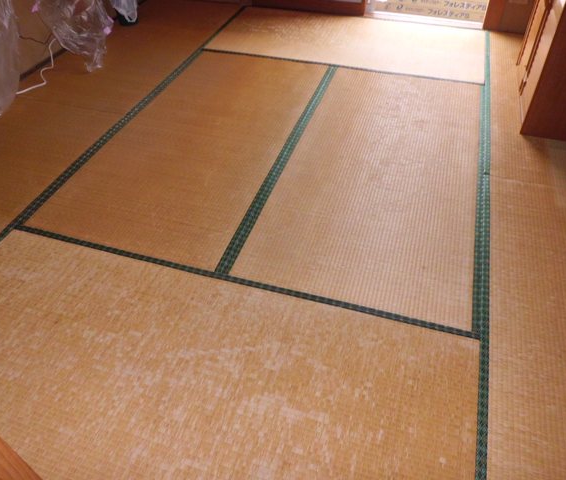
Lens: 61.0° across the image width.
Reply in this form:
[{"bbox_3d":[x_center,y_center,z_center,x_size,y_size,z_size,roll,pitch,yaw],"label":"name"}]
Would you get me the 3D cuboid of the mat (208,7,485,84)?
[{"bbox_3d":[0.453,-1.372,3.339,1.820,0.030,0.857,12,45,13],"label":"mat"}]

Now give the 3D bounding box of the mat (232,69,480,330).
[{"bbox_3d":[0.486,-0.387,2.316,0.883,0.030,1.820,12,45,13],"label":"mat"}]

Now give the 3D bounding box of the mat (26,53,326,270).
[{"bbox_3d":[-0.381,-0.568,2.517,0.883,0.030,1.820,12,45,13],"label":"mat"}]

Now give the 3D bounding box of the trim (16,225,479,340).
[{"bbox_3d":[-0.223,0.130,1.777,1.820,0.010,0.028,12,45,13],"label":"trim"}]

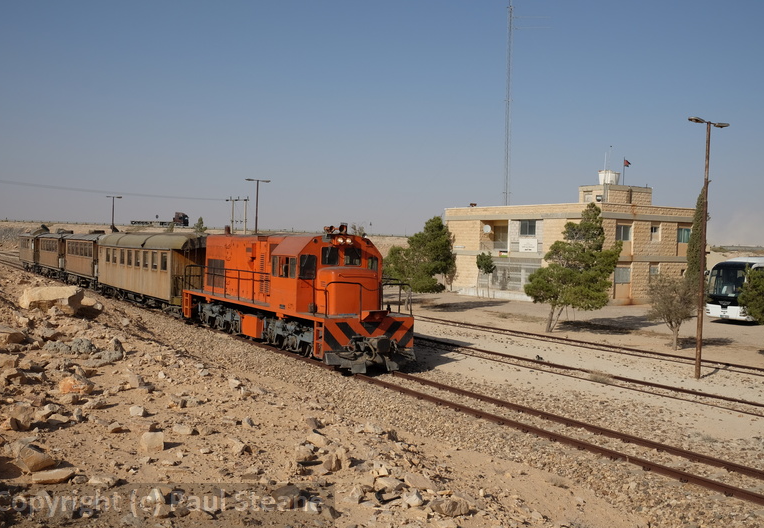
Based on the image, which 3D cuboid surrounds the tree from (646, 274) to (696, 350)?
[{"bbox_3d":[10.434,1.745,27.700,1.835,2.734,1.743,2,1,0],"label":"tree"}]

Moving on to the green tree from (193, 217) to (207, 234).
[{"bbox_3d":[-29.590,-5.845,125.000,2.354,3.734,2.236,2,1,0],"label":"green tree"}]

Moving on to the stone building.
[{"bbox_3d":[15.906,-2.112,67.576,11.363,9.900,19.236,1,1,-32],"label":"stone building"}]

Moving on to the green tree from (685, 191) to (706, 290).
[{"bbox_3d":[22.821,-1.127,56.000,1.709,8.874,1.624,2,1,0],"label":"green tree"}]

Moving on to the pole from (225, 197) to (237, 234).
[{"bbox_3d":[-25.497,-6.839,130.000,1.600,9.118,0.600,2,1,0],"label":"pole"}]

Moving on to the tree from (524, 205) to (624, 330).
[{"bbox_3d":[8.162,0.139,32.900,4.231,5.534,4.019,2,1,0],"label":"tree"}]

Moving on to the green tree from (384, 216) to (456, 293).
[{"bbox_3d":[1.983,-0.084,43.000,4.021,5.138,3.820,2,1,0],"label":"green tree"}]

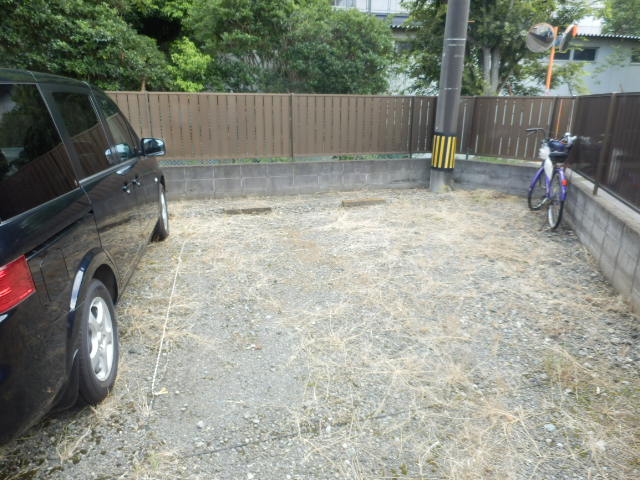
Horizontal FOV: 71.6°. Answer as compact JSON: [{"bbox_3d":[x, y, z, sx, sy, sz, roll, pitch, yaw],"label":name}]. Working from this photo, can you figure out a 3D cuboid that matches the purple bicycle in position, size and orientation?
[{"bbox_3d":[2.857,-0.788,5.545,0.560,1.070,1.720,5,18,12],"label":"purple bicycle"}]

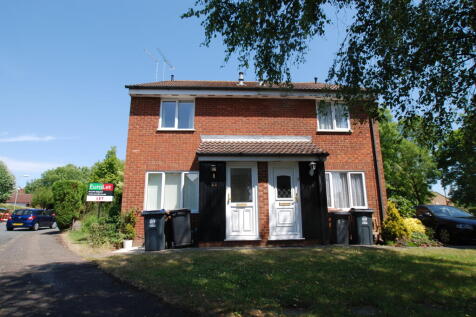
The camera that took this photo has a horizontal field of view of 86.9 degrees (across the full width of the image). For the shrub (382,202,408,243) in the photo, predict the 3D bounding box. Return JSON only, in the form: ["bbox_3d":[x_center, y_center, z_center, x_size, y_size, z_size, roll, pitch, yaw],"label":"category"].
[{"bbox_3d":[5.042,2.006,8.033,0.770,1.280,0.740,0,-11,-3],"label":"shrub"}]

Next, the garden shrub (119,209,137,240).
[{"bbox_3d":[-3.280,1.954,7.455,0.510,0.910,0.500,0,-11,-3],"label":"garden shrub"}]

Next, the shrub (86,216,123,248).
[{"bbox_3d":[-4.250,2.313,7.946,1.080,0.930,0.950,0,-11,-3],"label":"shrub"}]

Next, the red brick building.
[{"bbox_3d":[0.459,-0.498,12.269,8.800,7.950,10.000,0,-11,-3],"label":"red brick building"}]

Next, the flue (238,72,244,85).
[{"bbox_3d":[0.149,-3.393,10.681,0.230,0.560,0.230,0,-11,-3],"label":"flue"}]

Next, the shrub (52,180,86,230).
[{"bbox_3d":[-10.089,2.804,15.045,1.850,2.900,1.800,0,-11,-3],"label":"shrub"}]

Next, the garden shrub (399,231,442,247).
[{"bbox_3d":[5.572,2.401,7.676,1.200,0.450,0.750,0,-11,-3],"label":"garden shrub"}]

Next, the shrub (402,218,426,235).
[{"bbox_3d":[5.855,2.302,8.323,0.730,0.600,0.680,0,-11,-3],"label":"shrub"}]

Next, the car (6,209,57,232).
[{"bbox_3d":[-15.320,4.647,19.103,1.750,1.500,4.100,2,-11,-11],"label":"car"}]

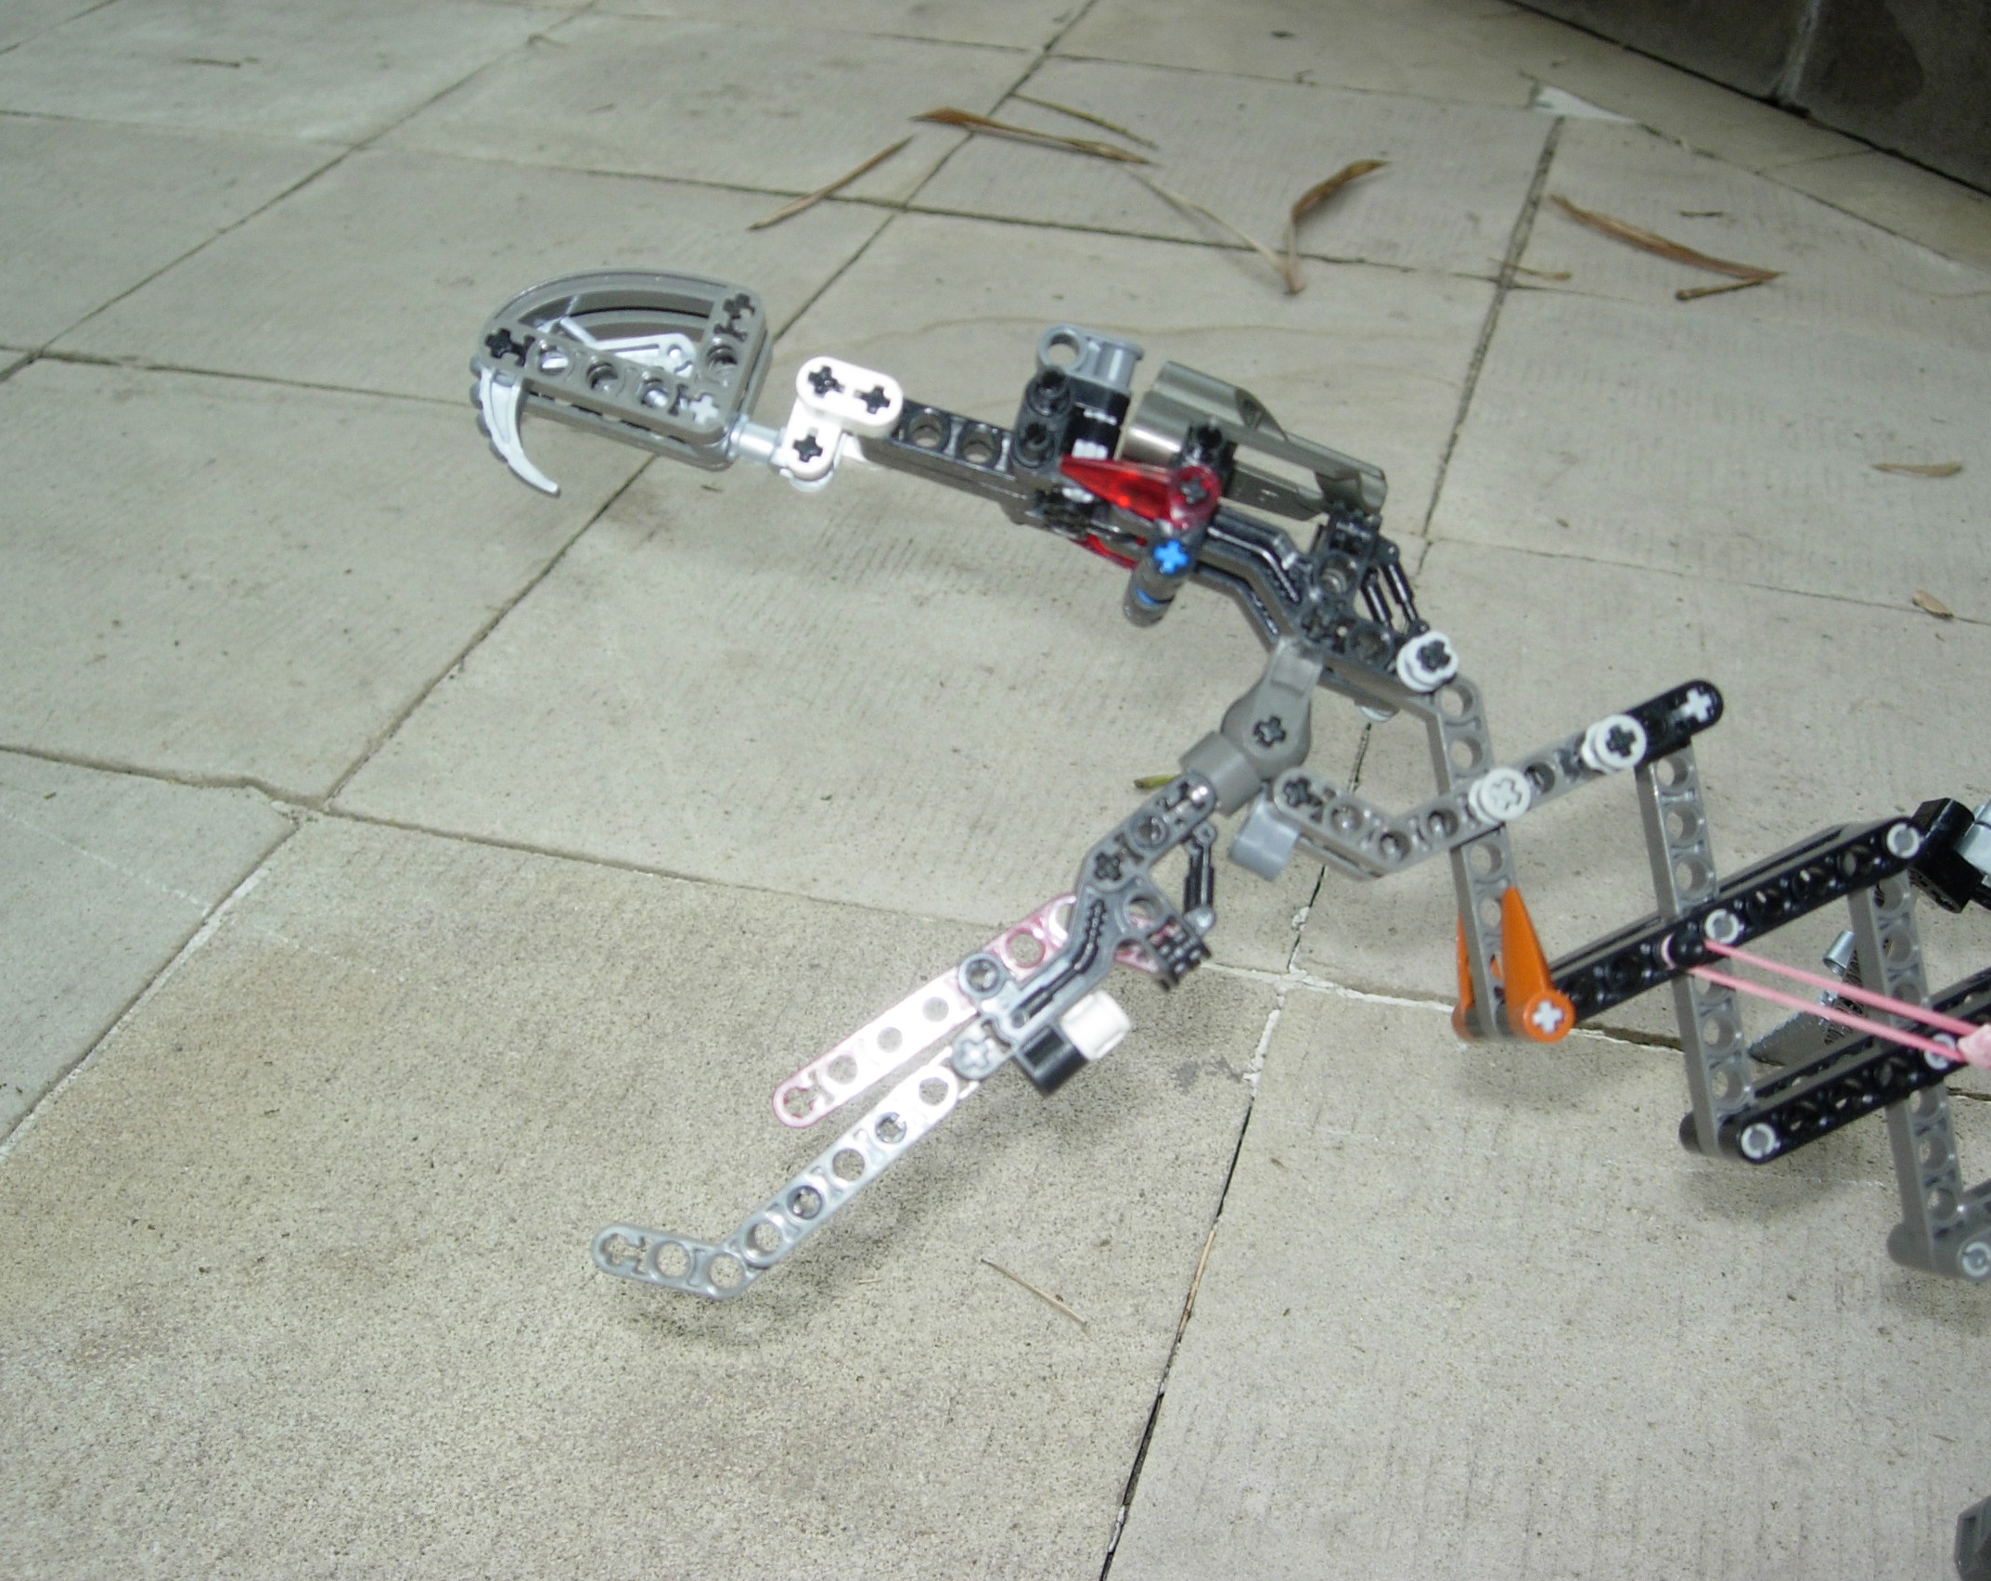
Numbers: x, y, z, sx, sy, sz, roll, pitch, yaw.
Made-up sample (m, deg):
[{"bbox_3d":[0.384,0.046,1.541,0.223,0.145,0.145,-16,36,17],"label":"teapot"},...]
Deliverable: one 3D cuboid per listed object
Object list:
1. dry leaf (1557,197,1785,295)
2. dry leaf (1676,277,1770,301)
[{"bbox_3d":[0.310,-0.264,1.182,0.024,0.008,0.135,-23,39,-33],"label":"dry leaf"},{"bbox_3d":[0.330,-0.229,1.130,0.052,0.004,0.004,-14,35,-22],"label":"dry leaf"}]

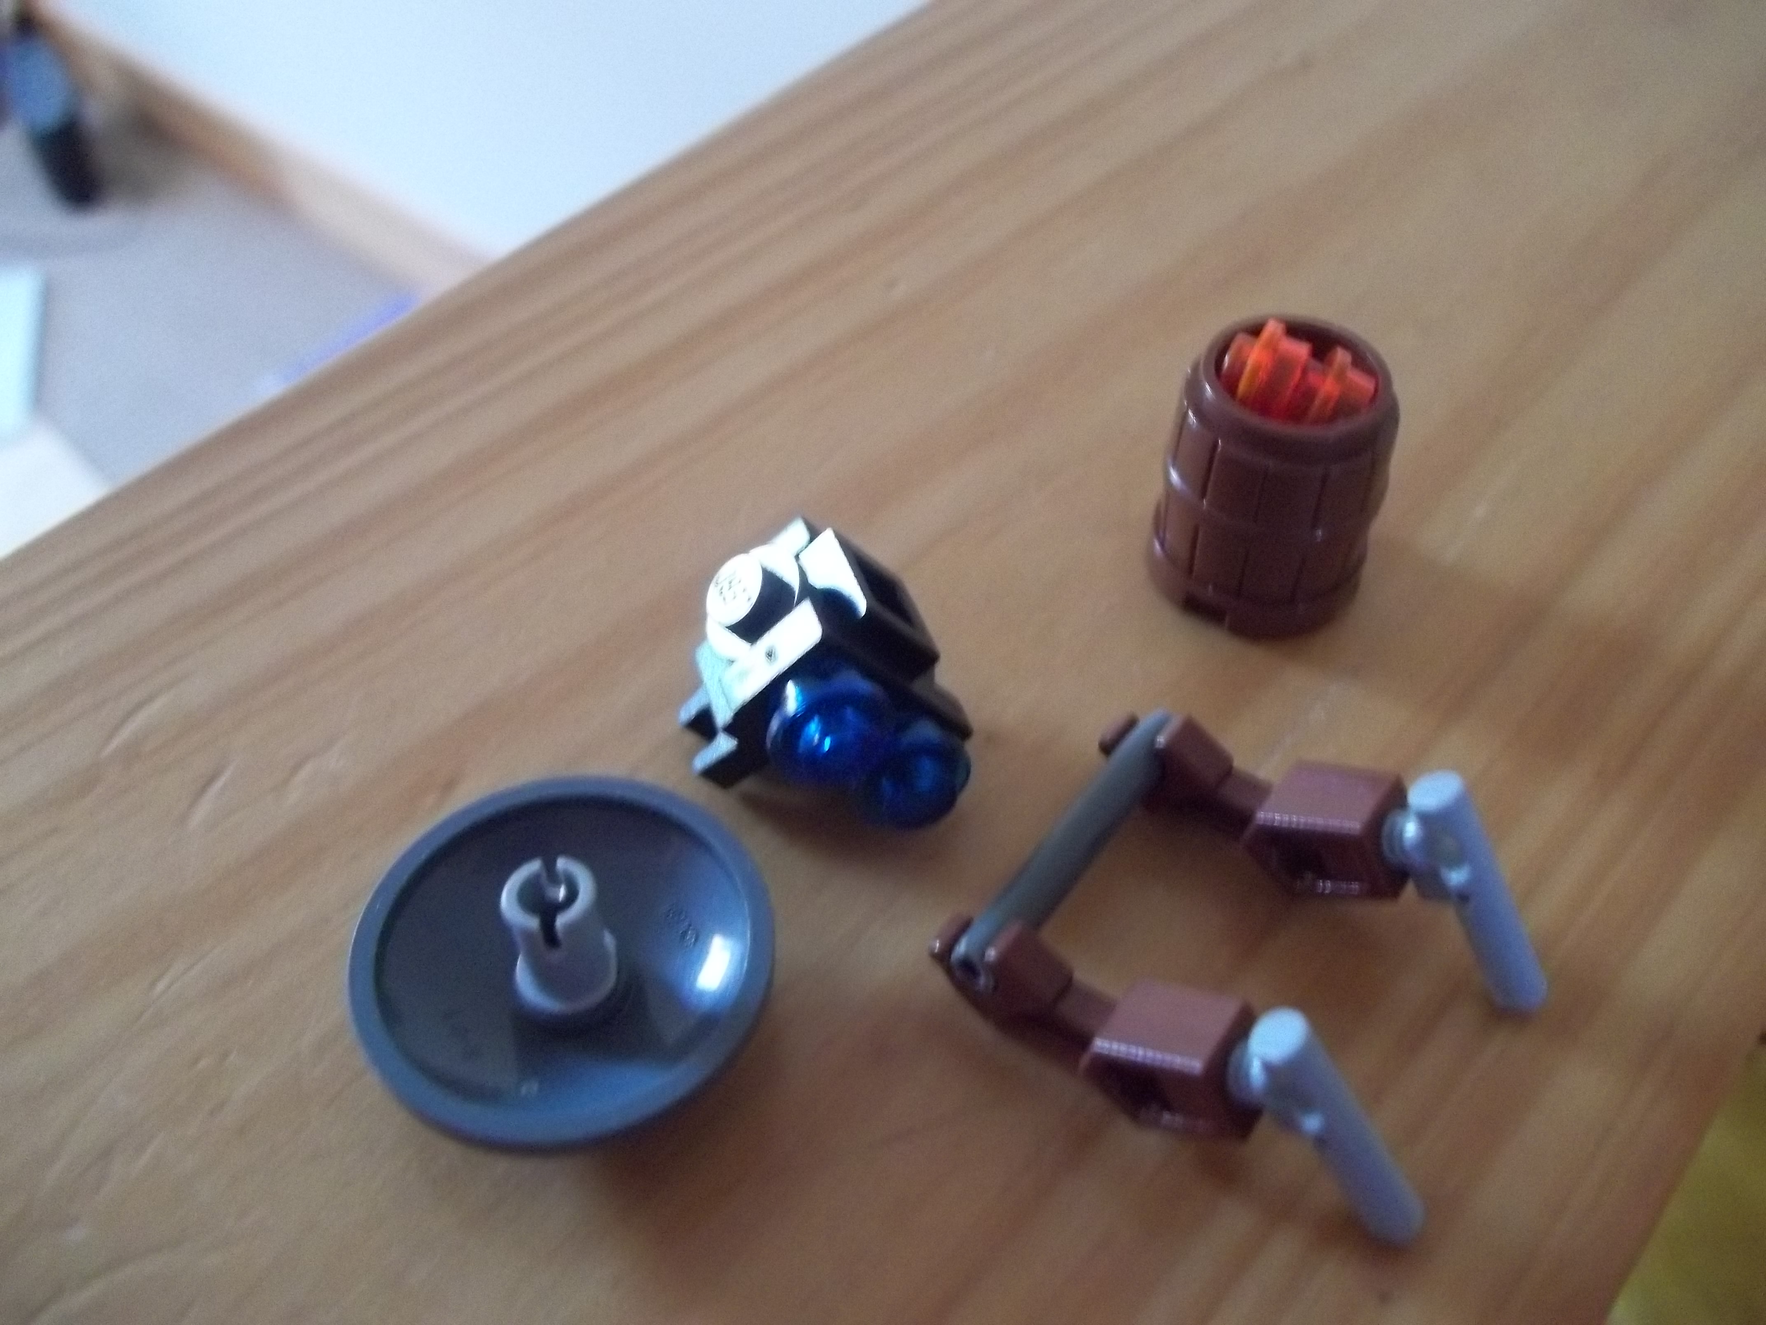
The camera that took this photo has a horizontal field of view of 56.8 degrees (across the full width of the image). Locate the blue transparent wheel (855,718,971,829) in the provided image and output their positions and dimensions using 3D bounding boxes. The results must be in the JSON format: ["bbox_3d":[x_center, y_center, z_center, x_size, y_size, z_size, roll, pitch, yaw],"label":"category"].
[{"bbox_3d":[0.002,0.007,0.106,0.008,0.008,0.005,-13,49,-12],"label":"blue transparent wheel"}]

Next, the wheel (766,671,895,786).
[{"bbox_3d":[-0.003,0.004,0.100,0.008,0.008,0.005,-13,49,-12],"label":"wheel"}]

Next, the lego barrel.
[{"bbox_3d":[0.028,-0.014,0.117,0.016,0.018,0.016,0,49,0],"label":"lego barrel"}]

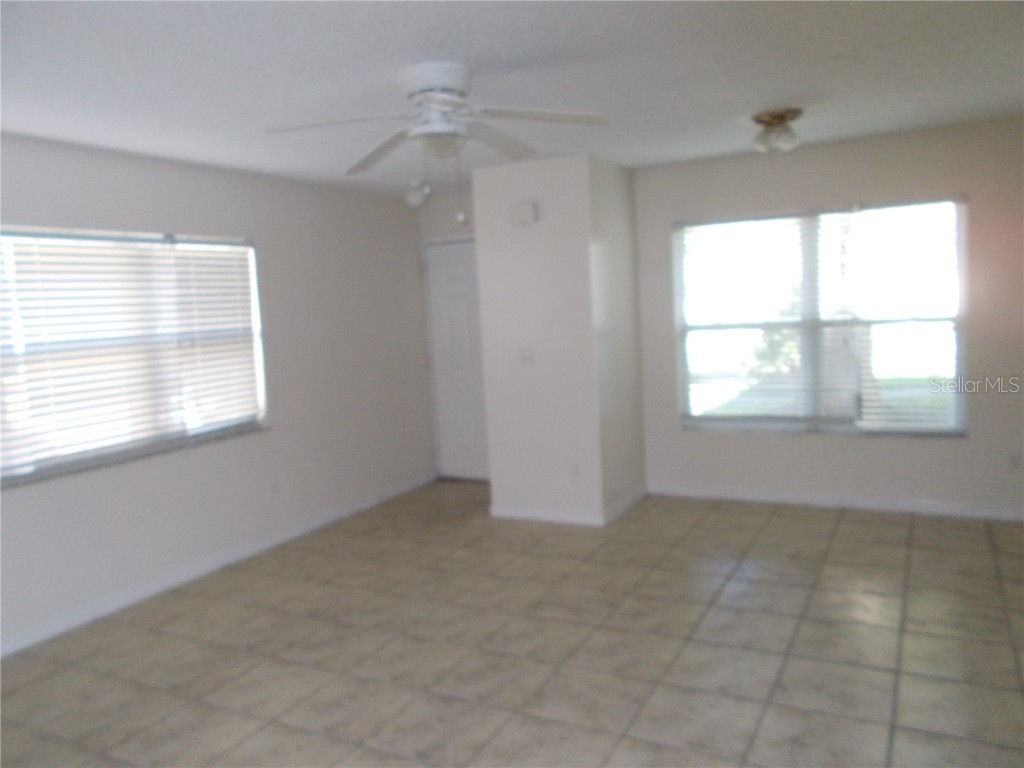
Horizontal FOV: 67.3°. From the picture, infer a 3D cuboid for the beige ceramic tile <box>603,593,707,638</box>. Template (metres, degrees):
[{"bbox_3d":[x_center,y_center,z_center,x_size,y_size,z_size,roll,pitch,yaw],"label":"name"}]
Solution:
[{"bbox_3d":[0.687,1.101,3.634,0.400,0.012,0.400,0,6,28],"label":"beige ceramic tile"}]

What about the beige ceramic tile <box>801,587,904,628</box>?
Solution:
[{"bbox_3d":[1.602,1.052,3.603,0.400,0.012,0.400,0,6,28],"label":"beige ceramic tile"}]

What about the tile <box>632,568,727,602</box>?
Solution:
[{"bbox_3d":[0.880,1.055,3.993,0.400,0.012,0.400,0,6,28],"label":"tile"}]

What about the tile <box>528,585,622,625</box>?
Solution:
[{"bbox_3d":[0.326,1.102,3.829,0.400,0.012,0.400,0,6,28],"label":"tile"}]

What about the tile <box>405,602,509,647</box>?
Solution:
[{"bbox_3d":[-0.226,1.135,3.626,0.400,0.010,0.400,0,6,29],"label":"tile"}]

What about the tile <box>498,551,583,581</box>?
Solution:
[{"bbox_3d":[0.153,1.038,4.335,0.402,0.010,0.402,0,7,29],"label":"tile"}]

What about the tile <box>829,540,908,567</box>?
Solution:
[{"bbox_3d":[1.969,0.941,4.267,0.402,0.010,0.402,0,7,29],"label":"tile"}]

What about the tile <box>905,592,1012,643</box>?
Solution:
[{"bbox_3d":[1.935,1.031,3.354,0.400,0.010,0.400,0,6,29],"label":"tile"}]

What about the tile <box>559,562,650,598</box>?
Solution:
[{"bbox_3d":[0.519,1.057,4.188,0.400,0.012,0.400,0,6,28],"label":"tile"}]

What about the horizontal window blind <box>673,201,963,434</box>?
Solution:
[{"bbox_3d":[2.021,-0.412,5.236,1.806,1.484,0.050,0,6,28],"label":"horizontal window blind"}]

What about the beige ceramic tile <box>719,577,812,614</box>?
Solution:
[{"bbox_3d":[1.226,1.036,3.745,0.400,0.010,0.400,0,6,29],"label":"beige ceramic tile"}]

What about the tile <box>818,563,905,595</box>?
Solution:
[{"bbox_3d":[1.774,0.989,3.902,0.400,0.010,0.400,0,6,29],"label":"tile"}]

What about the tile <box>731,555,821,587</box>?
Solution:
[{"bbox_3d":[1.419,0.989,4.106,0.402,0.010,0.402,0,7,29],"label":"tile"}]

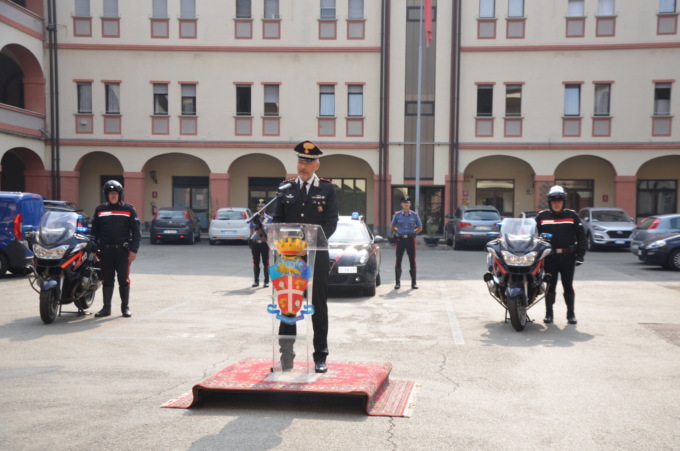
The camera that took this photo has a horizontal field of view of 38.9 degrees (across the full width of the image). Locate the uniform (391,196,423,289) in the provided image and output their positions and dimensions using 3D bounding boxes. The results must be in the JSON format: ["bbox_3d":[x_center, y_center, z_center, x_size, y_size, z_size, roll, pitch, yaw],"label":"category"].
[{"bbox_3d":[1.300,0.341,18.800,0.600,1.800,0.360,1,1,3],"label":"uniform"}]

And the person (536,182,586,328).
[{"bbox_3d":[2.990,0.393,12.980,0.700,1.850,0.400,1,1,10],"label":"person"}]

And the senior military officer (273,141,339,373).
[{"bbox_3d":[-0.280,0.248,7.870,0.530,1.870,0.400,1,1,7],"label":"senior military officer"}]

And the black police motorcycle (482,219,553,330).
[{"bbox_3d":[2.400,0.615,13.150,0.910,1.430,2.200,1,1,9],"label":"black police motorcycle"}]

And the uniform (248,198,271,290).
[{"bbox_3d":[-1.520,0.344,18.600,0.520,1.710,0.380,1,1,-3],"label":"uniform"}]

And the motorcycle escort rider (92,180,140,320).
[{"bbox_3d":[-3.140,0.312,13.500,0.610,1.870,0.380,1,1,5],"label":"motorcycle escort rider"}]

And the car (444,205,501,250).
[{"bbox_3d":[5.420,0.090,38.800,1.980,1.740,5.000,1,1,0],"label":"car"}]

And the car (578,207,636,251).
[{"bbox_3d":[10.700,0.190,38.400,1.870,1.660,4.450,1,1,4],"label":"car"}]

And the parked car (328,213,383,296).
[{"bbox_3d":[-0.140,0.491,18.750,1.820,1.500,4.350,1,1,5],"label":"parked car"}]

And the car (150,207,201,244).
[{"bbox_3d":[-6.730,0.000,39.800,1.690,1.490,4.030,1,1,-3],"label":"car"}]

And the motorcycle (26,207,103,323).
[{"bbox_3d":[-3.670,0.520,12.950,0.920,1.430,2.200,1,1,0],"label":"motorcycle"}]

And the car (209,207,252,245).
[{"bbox_3d":[-4.360,0.030,39.800,1.690,1.490,4.030,1,1,-2],"label":"car"}]

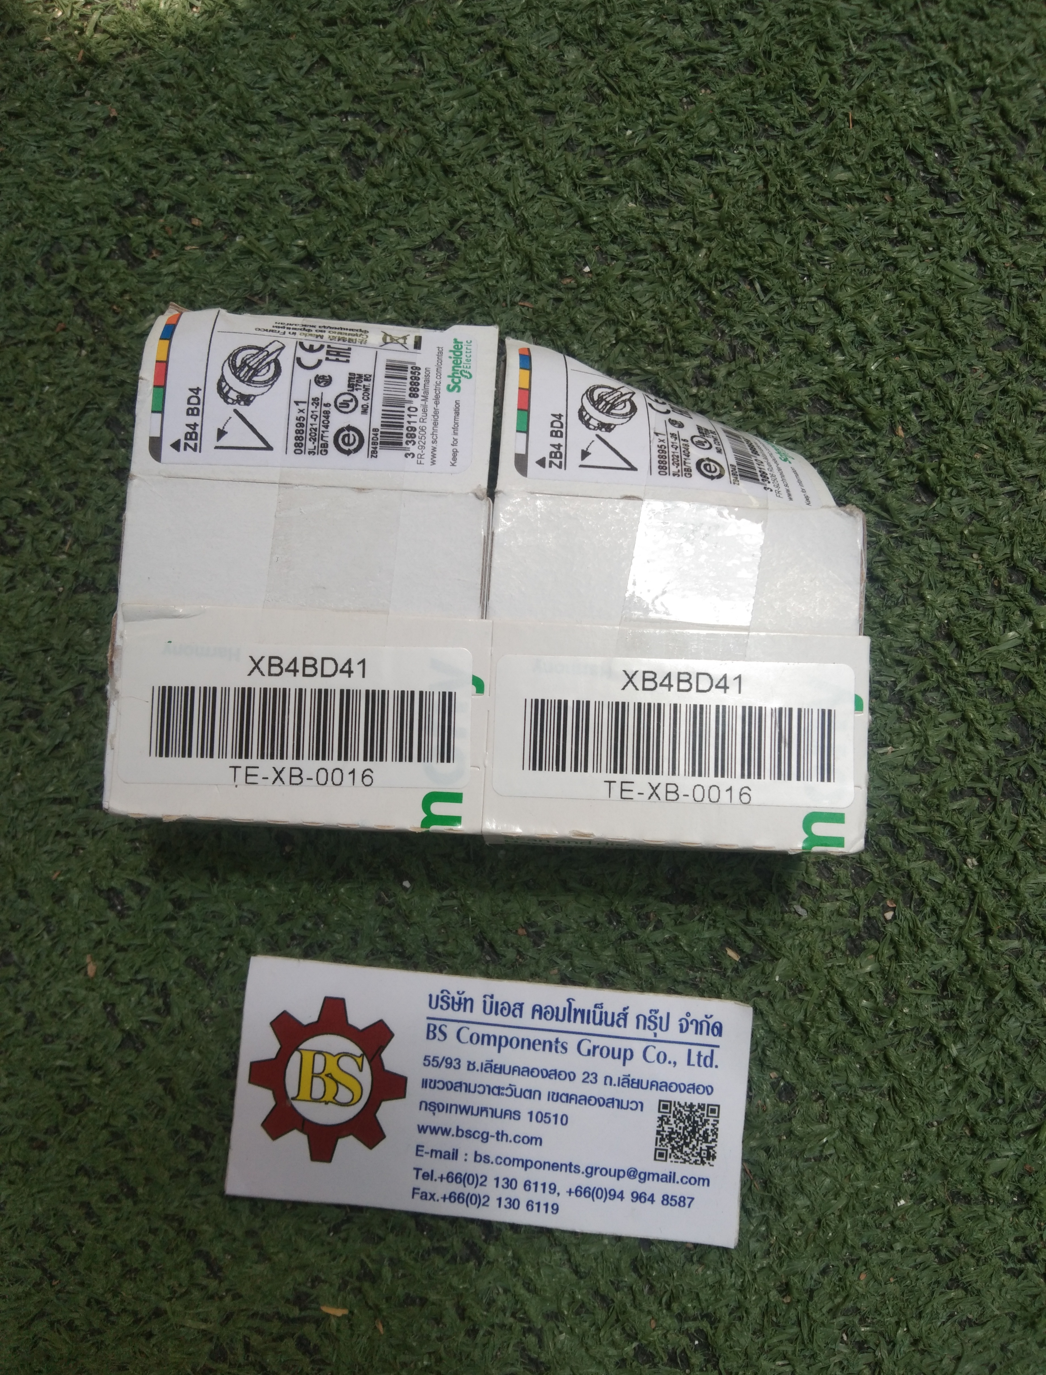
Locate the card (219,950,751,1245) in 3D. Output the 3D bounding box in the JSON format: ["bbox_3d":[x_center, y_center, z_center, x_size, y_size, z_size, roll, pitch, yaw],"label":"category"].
[{"bbox_3d":[-0.006,0.073,0.214,0.090,0.001,0.042,5,85,3],"label":"card"}]

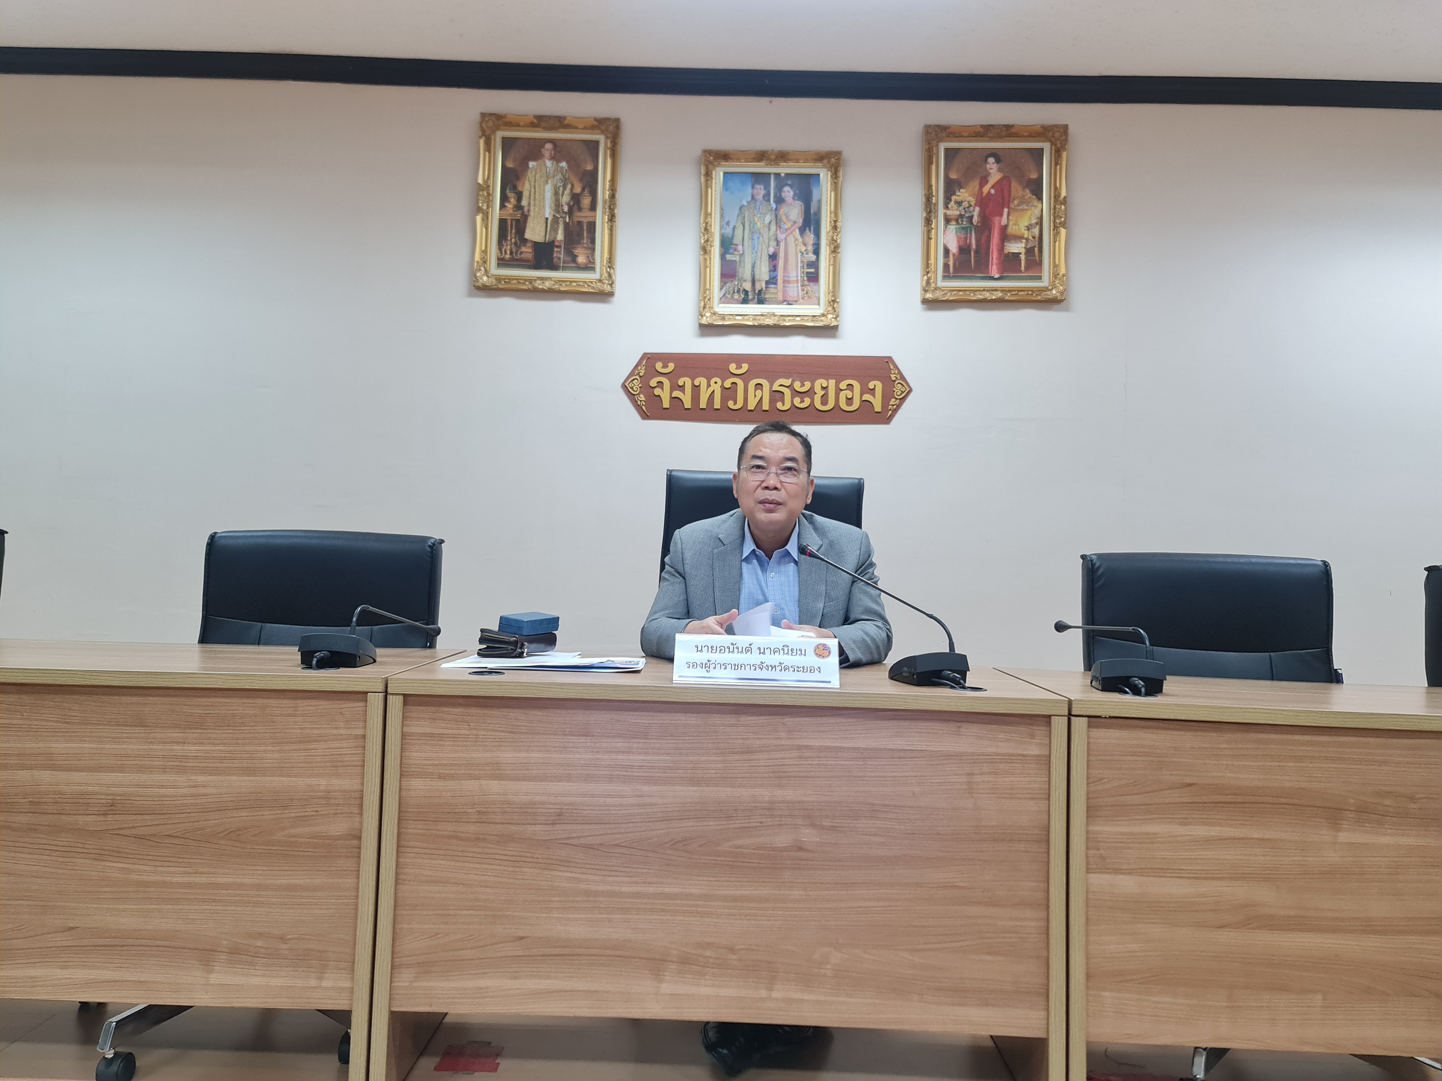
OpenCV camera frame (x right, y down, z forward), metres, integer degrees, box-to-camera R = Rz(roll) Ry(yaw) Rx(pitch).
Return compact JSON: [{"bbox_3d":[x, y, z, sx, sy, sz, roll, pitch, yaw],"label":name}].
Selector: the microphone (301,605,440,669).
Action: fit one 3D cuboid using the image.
[{"bbox_3d":[-0.715,0.187,2.163,0.160,0.118,0.350,2,-1,6],"label":"microphone"}]

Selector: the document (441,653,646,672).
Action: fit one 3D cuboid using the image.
[{"bbox_3d":[-0.351,0.250,2.169,0.380,0.015,0.300,2,-2,1],"label":"document"}]

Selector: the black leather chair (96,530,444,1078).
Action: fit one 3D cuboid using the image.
[{"bbox_3d":[-0.976,0.490,2.212,0.660,1.000,0.720,2,-2,1],"label":"black leather chair"}]

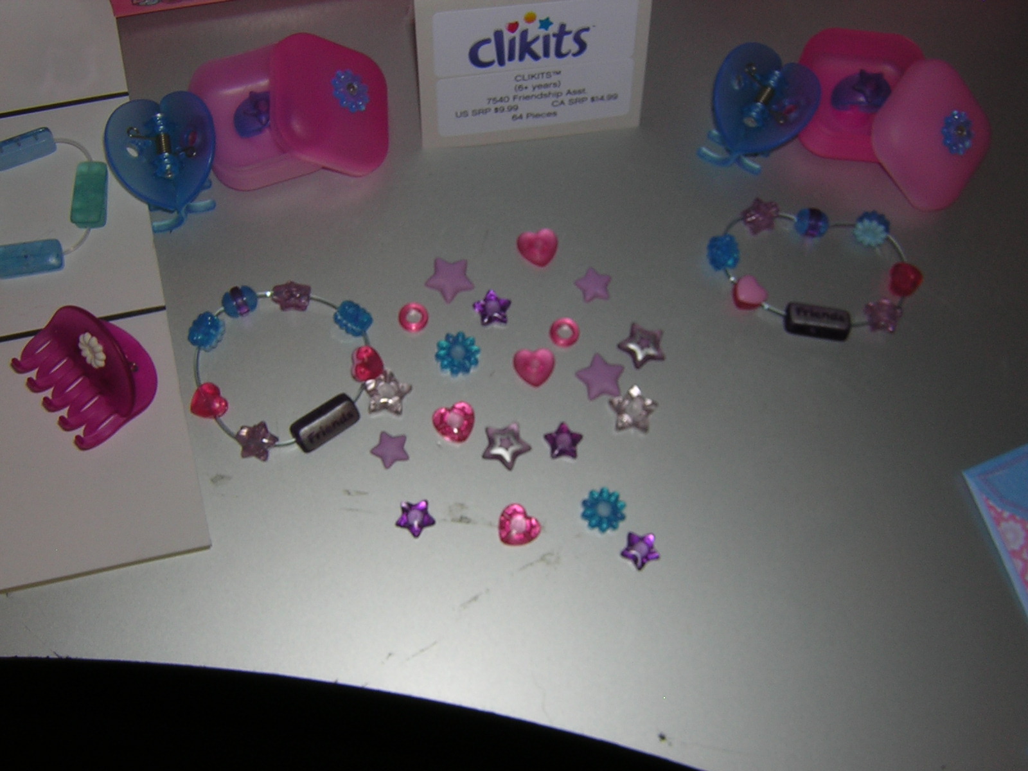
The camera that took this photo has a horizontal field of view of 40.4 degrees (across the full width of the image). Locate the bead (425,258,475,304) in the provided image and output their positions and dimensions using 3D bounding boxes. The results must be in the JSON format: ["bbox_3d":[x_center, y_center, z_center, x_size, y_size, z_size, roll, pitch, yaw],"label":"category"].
[{"bbox_3d":[-0.022,-0.036,0.475,0.016,0.004,0.015,3,76,-1],"label":"bead"}]

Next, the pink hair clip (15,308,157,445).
[{"bbox_3d":[-0.136,-0.005,0.448,0.037,0.027,0.041,-42,82,-12],"label":"pink hair clip"}]

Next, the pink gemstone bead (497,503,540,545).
[{"bbox_3d":[0.002,0.045,0.455,0.013,0.005,0.014,-44,81,-11],"label":"pink gemstone bead"}]

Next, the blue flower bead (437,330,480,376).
[{"bbox_3d":[-0.019,-0.011,0.468,0.015,0.005,0.015,0,76,-2],"label":"blue flower bead"}]

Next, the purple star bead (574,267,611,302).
[{"bbox_3d":[0.027,-0.034,0.476,0.013,0.004,0.012,-8,77,-4],"label":"purple star bead"}]

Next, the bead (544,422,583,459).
[{"bbox_3d":[0.017,0.018,0.462,0.013,0.005,0.012,1,76,-2],"label":"bead"}]

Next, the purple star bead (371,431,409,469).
[{"bbox_3d":[-0.041,0.022,0.467,0.013,0.004,0.012,10,76,-1],"label":"purple star bead"}]

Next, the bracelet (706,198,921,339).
[{"bbox_3d":[0.105,-0.040,0.487,0.076,0.011,0.046,8,76,-1],"label":"bracelet"}]

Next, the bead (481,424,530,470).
[{"bbox_3d":[-0.003,0.021,0.469,0.017,0.005,0.016,-10,77,-6],"label":"bead"}]

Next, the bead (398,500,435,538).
[{"bbox_3d":[-0.032,0.044,0.455,0.013,0.005,0.012,-3,76,-2],"label":"bead"}]

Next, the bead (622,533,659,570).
[{"bbox_3d":[0.041,0.054,0.454,0.013,0.005,0.012,4,76,-1],"label":"bead"}]

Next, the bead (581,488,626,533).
[{"bbox_3d":[0.030,0.042,0.466,0.015,0.005,0.015,1,76,-3],"label":"bead"}]

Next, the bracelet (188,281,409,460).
[{"bbox_3d":[-0.072,-0.005,0.462,0.070,0.012,0.056,0,76,-2],"label":"bracelet"}]

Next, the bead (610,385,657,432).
[{"bbox_3d":[0.040,0.008,0.466,0.016,0.005,0.015,5,76,-1],"label":"bead"}]

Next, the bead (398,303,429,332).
[{"bbox_3d":[-0.034,-0.023,0.479,0.010,0.004,0.010,1,76,-3],"label":"bead"}]

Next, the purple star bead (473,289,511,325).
[{"bbox_3d":[-0.007,-0.026,0.473,0.013,0.005,0.012,-6,76,-3],"label":"purple star bead"}]

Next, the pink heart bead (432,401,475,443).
[{"bbox_3d":[-0.020,0.013,0.470,0.014,0.005,0.013,-15,77,-7],"label":"pink heart bead"}]

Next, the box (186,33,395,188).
[{"bbox_3d":[-0.077,-0.096,0.480,0.067,0.032,0.044,-7,76,-5],"label":"box"}]

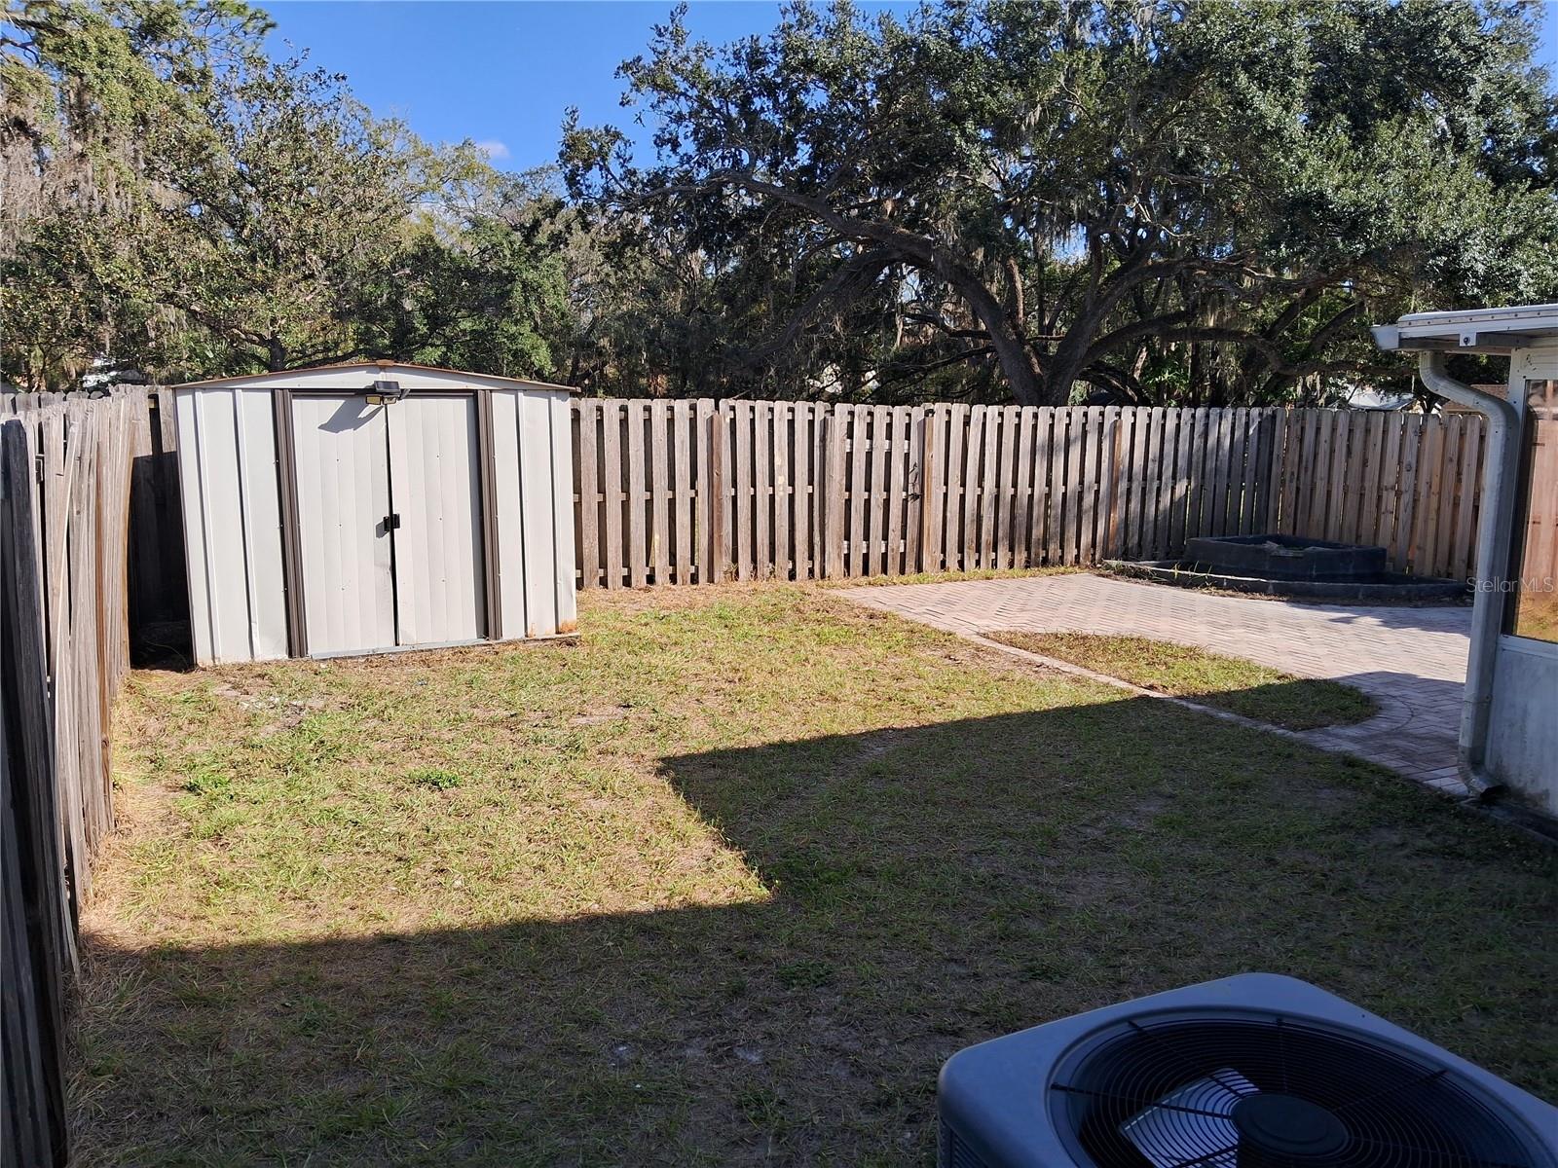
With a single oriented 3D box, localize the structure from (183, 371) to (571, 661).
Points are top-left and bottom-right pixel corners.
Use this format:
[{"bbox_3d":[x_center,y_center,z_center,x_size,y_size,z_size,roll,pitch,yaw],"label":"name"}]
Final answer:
[{"bbox_3d":[-2.933,-0.613,8.585,2.581,1.926,1.750,-4,9,-24],"label":"structure"}]

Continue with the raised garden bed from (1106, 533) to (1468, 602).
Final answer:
[{"bbox_3d":[5.136,-0.226,11.813,2.650,0.400,2.650,-3,9,-17],"label":"raised garden bed"}]

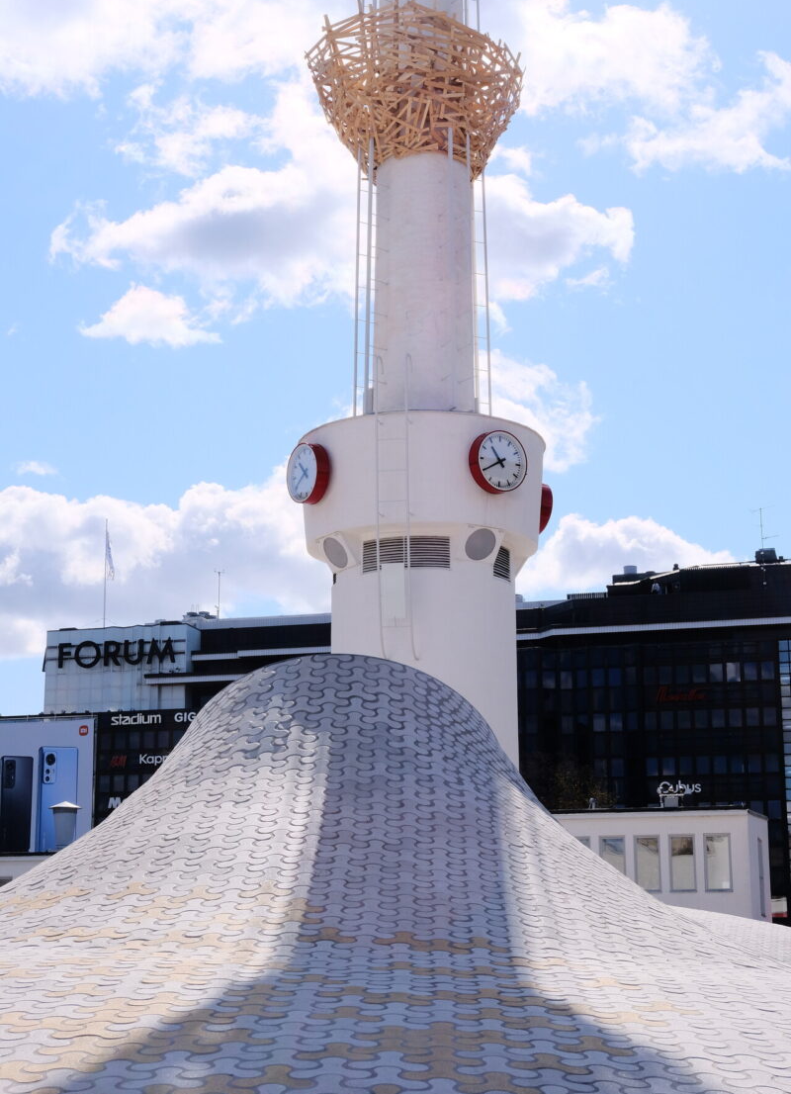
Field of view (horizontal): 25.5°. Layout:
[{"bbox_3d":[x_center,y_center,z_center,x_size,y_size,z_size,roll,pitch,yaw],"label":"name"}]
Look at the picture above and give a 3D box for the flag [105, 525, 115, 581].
[{"bbox_3d":[-20.631,0.501,126.325,0.750,3.900,0.500,2,-10,-9],"label":"flag"}]

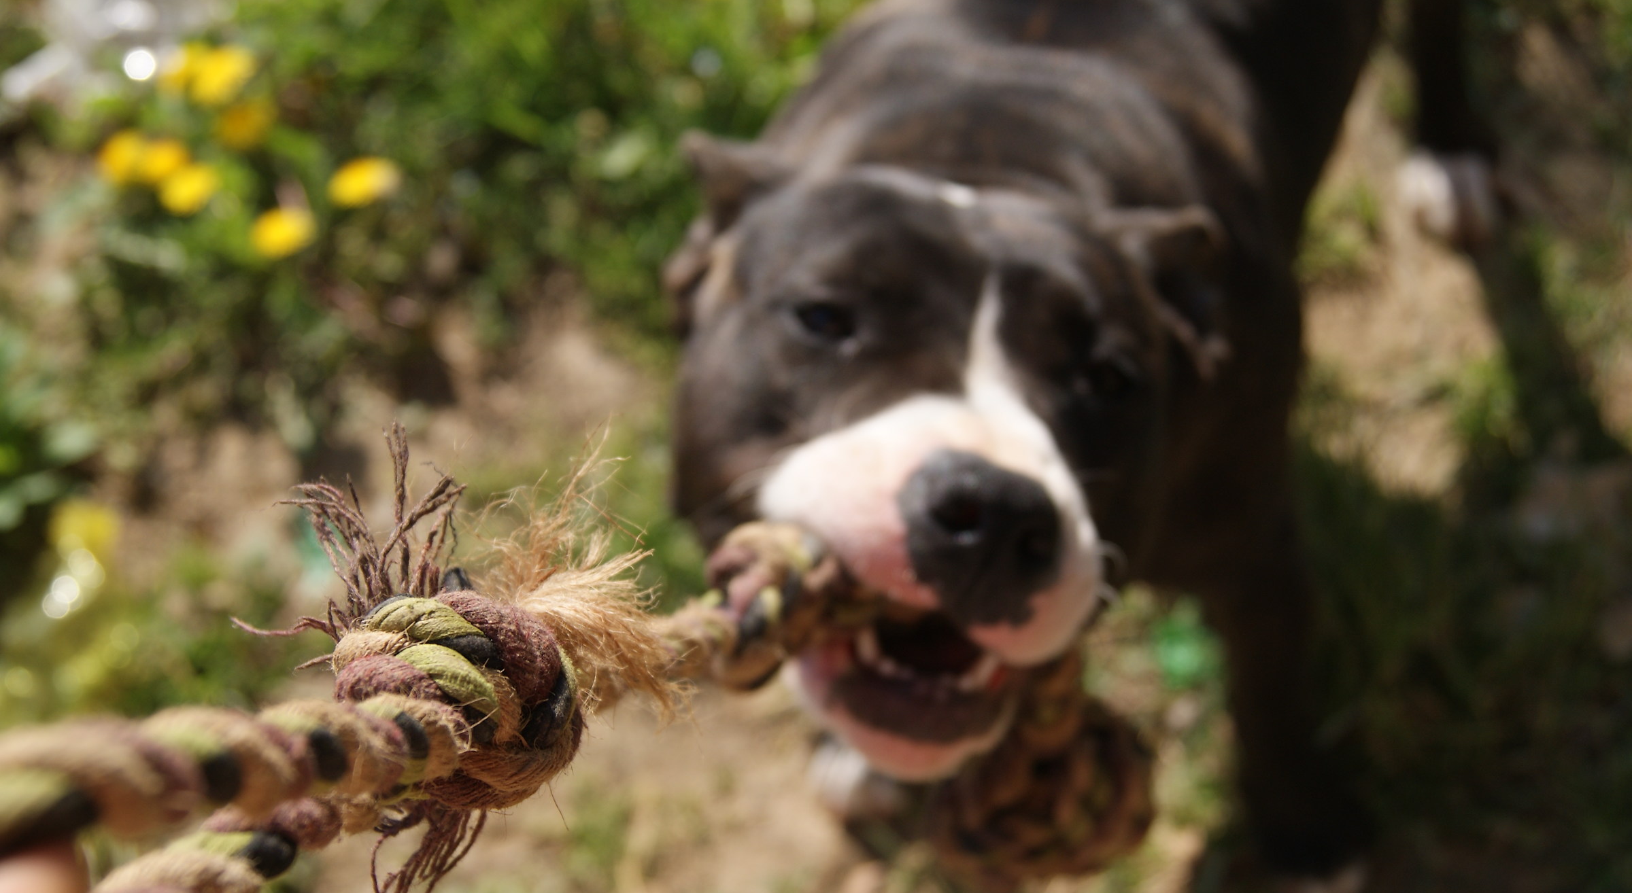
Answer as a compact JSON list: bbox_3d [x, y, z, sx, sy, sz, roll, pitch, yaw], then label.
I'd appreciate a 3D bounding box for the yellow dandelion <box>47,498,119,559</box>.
[{"bbox_3d":[-0.394,0.044,1.097,0.034,0.022,0.034,0,46,0],"label":"yellow dandelion"}]

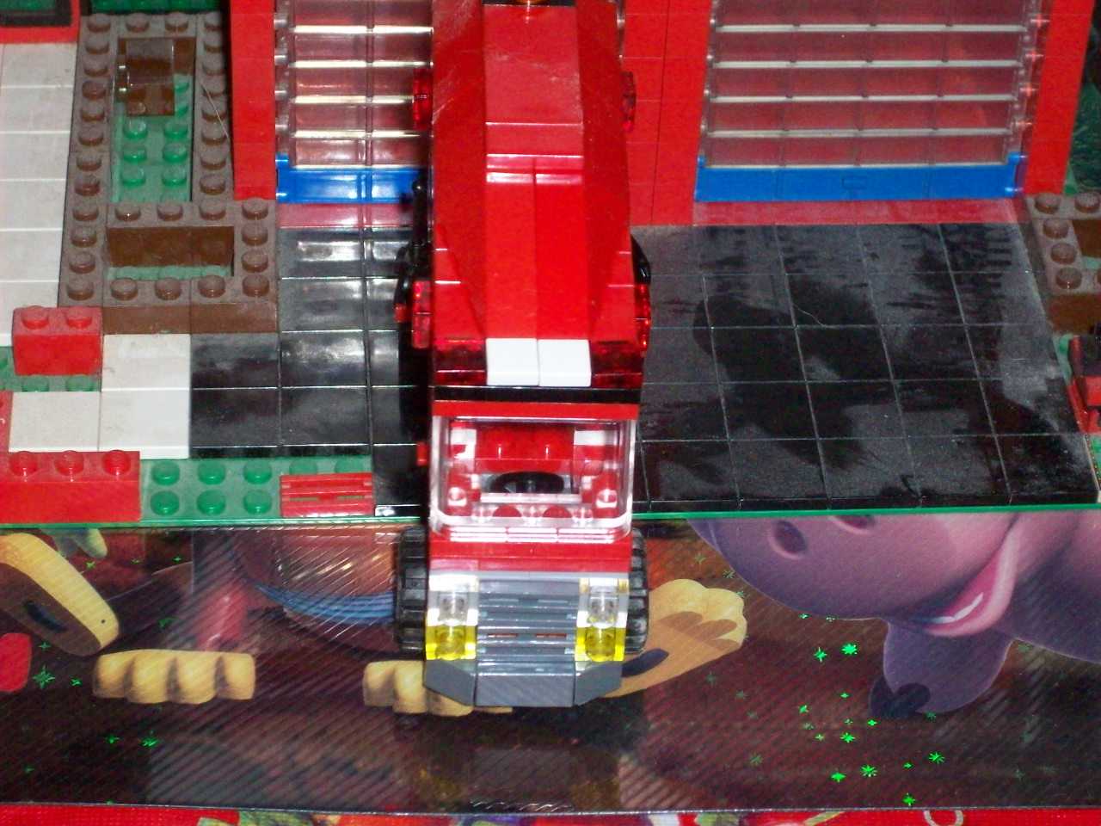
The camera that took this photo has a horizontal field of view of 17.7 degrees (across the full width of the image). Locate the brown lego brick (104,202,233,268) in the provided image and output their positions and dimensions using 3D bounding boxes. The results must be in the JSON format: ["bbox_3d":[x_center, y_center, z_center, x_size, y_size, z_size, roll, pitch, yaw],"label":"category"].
[{"bbox_3d":[-0.072,-0.034,0.667,0.024,0.011,0.008,-1,40,-4],"label":"brown lego brick"}]

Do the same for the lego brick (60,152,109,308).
[{"bbox_3d":[-0.087,-0.032,0.663,0.008,0.011,0.048,-1,40,-4],"label":"lego brick"}]

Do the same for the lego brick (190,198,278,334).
[{"bbox_3d":[-0.059,-0.027,0.659,0.016,0.011,0.032,-1,40,-4],"label":"lego brick"}]

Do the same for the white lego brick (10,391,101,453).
[{"bbox_3d":[-0.088,0.002,0.629,0.016,0.003,0.016,-1,40,-4],"label":"white lego brick"}]

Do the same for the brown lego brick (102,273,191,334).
[{"bbox_3d":[-0.074,-0.019,0.649,0.016,0.011,0.008,-1,40,-4],"label":"brown lego brick"}]

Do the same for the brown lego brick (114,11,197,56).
[{"bbox_3d":[-0.080,-0.075,0.716,0.016,0.011,0.008,-1,40,-4],"label":"brown lego brick"}]

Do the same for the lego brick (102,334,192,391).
[{"bbox_3d":[-0.073,-0.008,0.642,0.016,0.003,0.016,-1,40,-4],"label":"lego brick"}]

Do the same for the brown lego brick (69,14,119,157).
[{"bbox_3d":[-0.090,-0.062,0.700,0.008,0.011,0.048,-1,40,-4],"label":"brown lego brick"}]

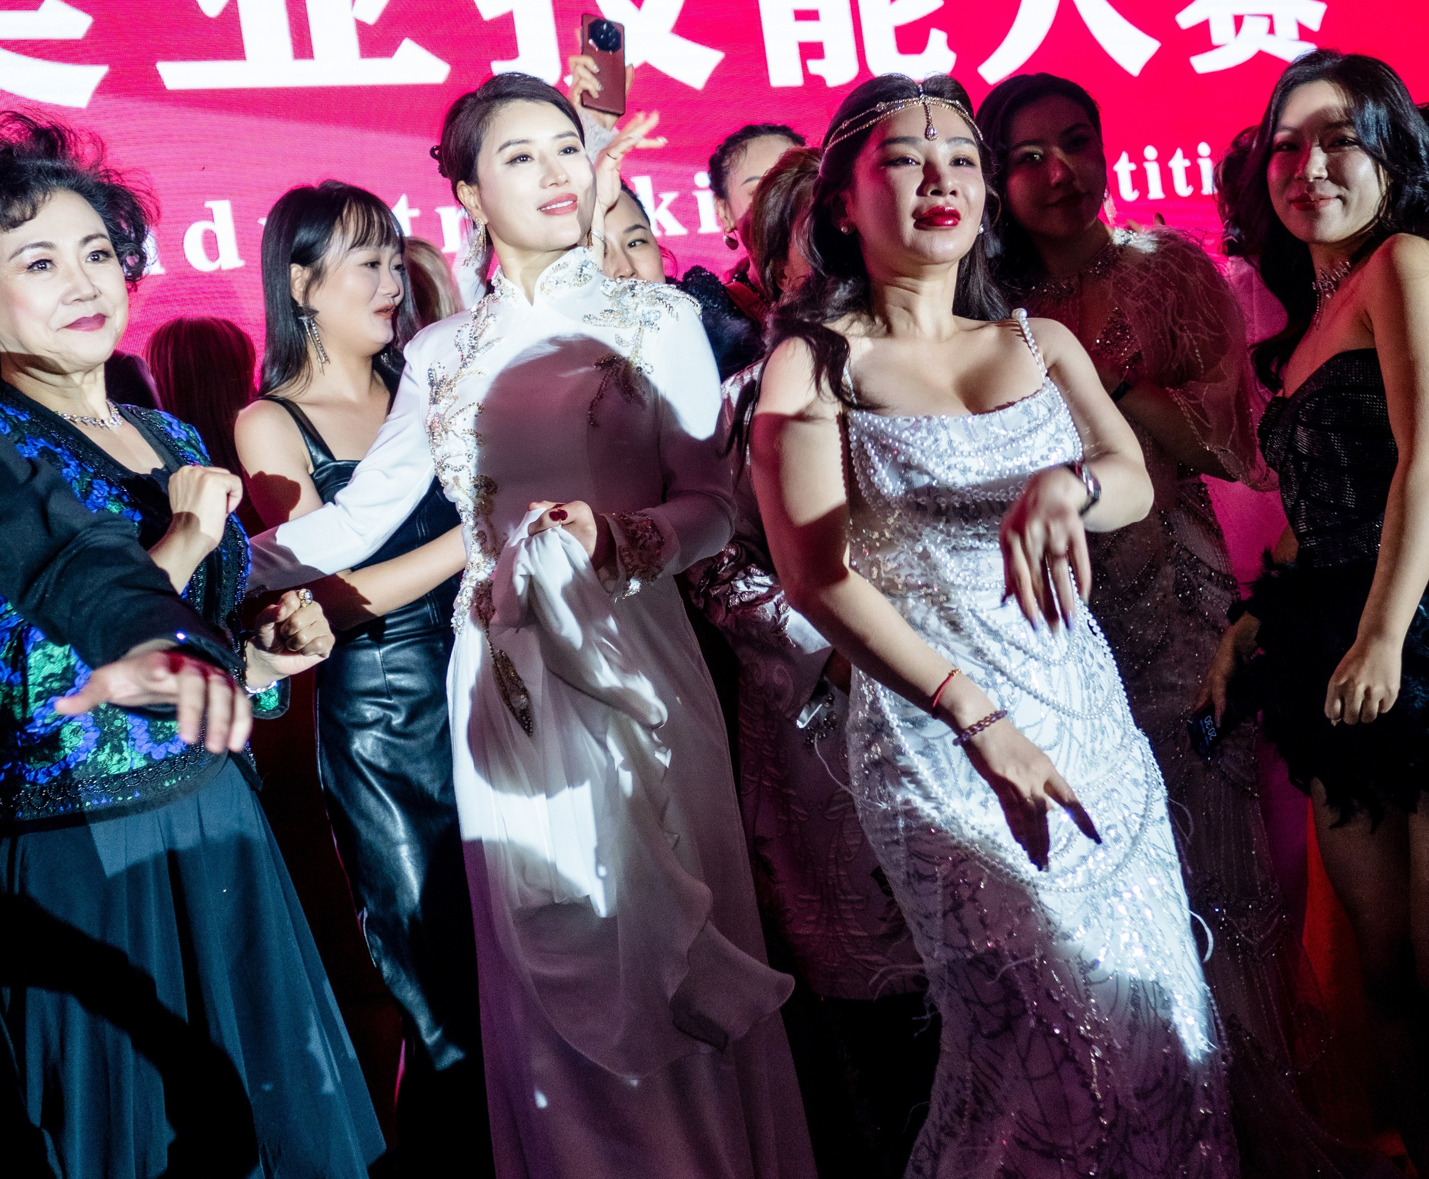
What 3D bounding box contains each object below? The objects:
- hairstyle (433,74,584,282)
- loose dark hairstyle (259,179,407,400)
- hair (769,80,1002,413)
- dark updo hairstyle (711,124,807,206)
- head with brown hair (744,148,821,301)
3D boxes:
[{"bbox_3d":[-0.241,-0.483,2.190,0.170,0.230,0.200,-11,9,-34],"label":"hairstyle"},{"bbox_3d":[-0.510,-0.408,2.520,0.210,0.280,0.190,-3,8,28],"label":"loose dark hairstyle"},{"bbox_3d":[0.188,-0.380,2.030,0.250,0.340,0.240,-9,7,-16],"label":"hair"},{"bbox_3d":[0.066,-0.636,2.820,0.160,0.150,0.190,-11,8,-30],"label":"dark updo hairstyle"},{"bbox_3d":[0.119,-0.496,2.520,0.190,0.220,0.170,-2,9,35],"label":"head with brown hair"}]

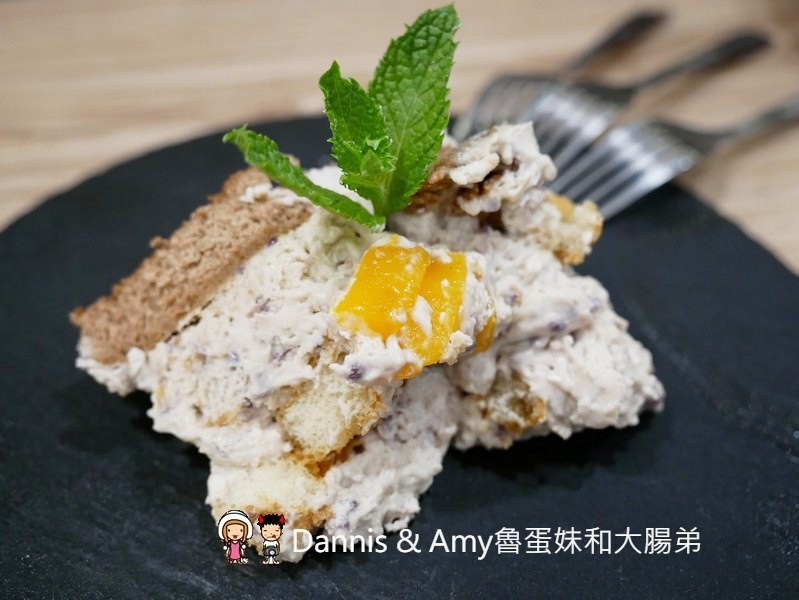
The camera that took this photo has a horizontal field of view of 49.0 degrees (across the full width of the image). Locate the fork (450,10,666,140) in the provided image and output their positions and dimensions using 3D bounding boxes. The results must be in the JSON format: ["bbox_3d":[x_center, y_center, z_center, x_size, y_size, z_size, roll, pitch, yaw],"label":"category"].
[{"bbox_3d":[0.074,-0.091,0.352,0.022,0.018,0.132,29,49,29],"label":"fork"}]

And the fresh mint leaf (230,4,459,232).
[{"bbox_3d":[-0.012,-0.039,0.186,0.050,0.043,0.028,0,41,0],"label":"fresh mint leaf"}]

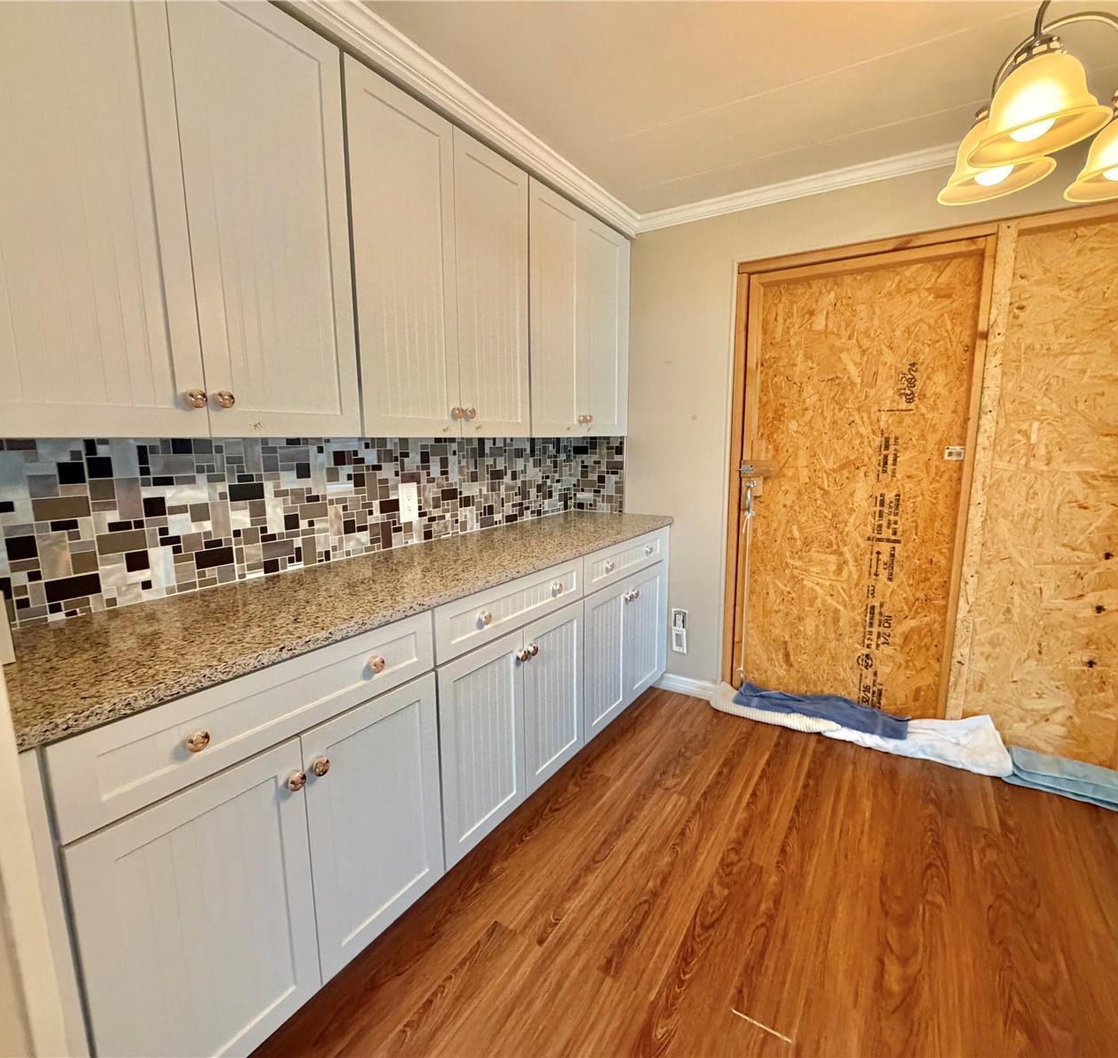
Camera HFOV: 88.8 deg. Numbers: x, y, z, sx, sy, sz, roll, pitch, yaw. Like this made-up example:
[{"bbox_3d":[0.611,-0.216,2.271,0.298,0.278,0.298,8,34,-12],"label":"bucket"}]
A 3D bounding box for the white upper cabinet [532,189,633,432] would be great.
[{"bbox_3d":[-0.015,-0.888,2.567,0.321,0.933,0.840,6,11,32],"label":"white upper cabinet"}]

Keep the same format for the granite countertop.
[{"bbox_3d":[-0.343,0.107,1.963,0.579,0.035,2.469,6,11,32],"label":"granite countertop"}]

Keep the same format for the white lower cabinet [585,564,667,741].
[{"bbox_3d":[0.087,0.476,2.714,0.571,0.600,0.857,6,11,32],"label":"white lower cabinet"}]

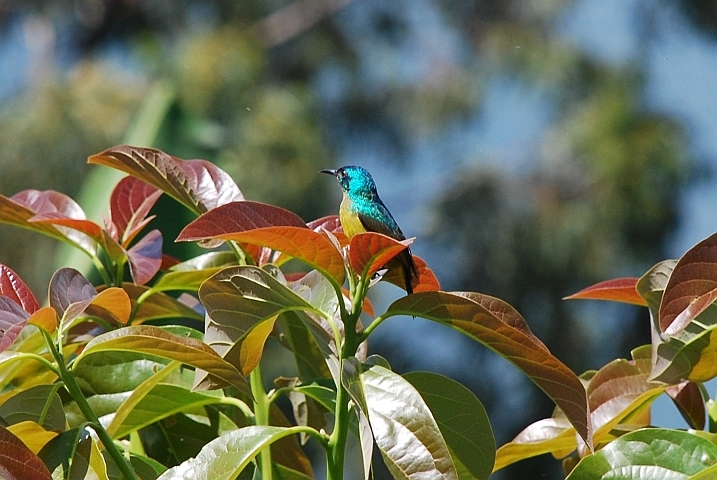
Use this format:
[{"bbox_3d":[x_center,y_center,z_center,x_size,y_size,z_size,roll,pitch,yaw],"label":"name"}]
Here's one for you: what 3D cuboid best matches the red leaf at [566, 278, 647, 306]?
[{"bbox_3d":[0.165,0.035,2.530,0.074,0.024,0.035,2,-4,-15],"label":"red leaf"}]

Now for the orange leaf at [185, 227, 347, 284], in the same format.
[{"bbox_3d":[-0.060,0.008,2.500,0.105,0.040,0.046,9,-6,-15],"label":"orange leaf"}]

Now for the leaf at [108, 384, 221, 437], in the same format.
[{"bbox_3d":[-0.118,0.106,2.500,0.076,0.026,0.038,-19,3,-21],"label":"leaf"}]

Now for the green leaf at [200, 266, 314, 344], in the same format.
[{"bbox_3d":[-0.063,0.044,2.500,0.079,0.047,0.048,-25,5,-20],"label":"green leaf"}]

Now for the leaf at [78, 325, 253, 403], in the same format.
[{"bbox_3d":[-0.121,0.076,2.480,0.113,0.041,0.043,13,-1,12],"label":"leaf"}]

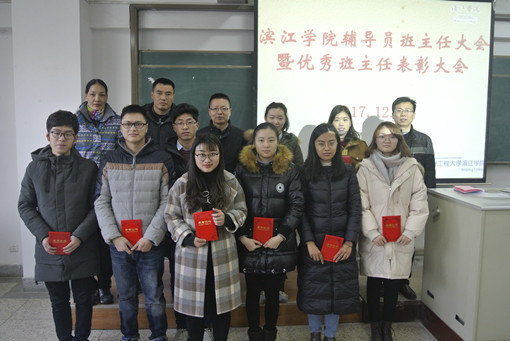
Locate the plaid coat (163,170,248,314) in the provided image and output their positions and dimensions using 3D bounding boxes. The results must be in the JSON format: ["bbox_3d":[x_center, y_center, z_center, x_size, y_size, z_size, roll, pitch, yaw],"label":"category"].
[{"bbox_3d":[-0.341,0.481,2.927,0.560,0.952,0.380,0,5,-3],"label":"plaid coat"}]

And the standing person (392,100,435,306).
[{"bbox_3d":[1.249,0.231,3.528,0.480,1.664,0.320,1,5,6],"label":"standing person"}]

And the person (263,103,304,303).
[{"bbox_3d":[0.183,0.253,3.460,0.460,1.612,0.320,1,5,1],"label":"person"}]

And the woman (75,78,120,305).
[{"bbox_3d":[-1.260,0.162,3.424,0.480,1.773,0.320,0,5,-11],"label":"woman"}]

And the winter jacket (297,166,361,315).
[{"bbox_3d":[0.523,0.478,3.026,0.450,1.008,0.340,1,5,5],"label":"winter jacket"}]

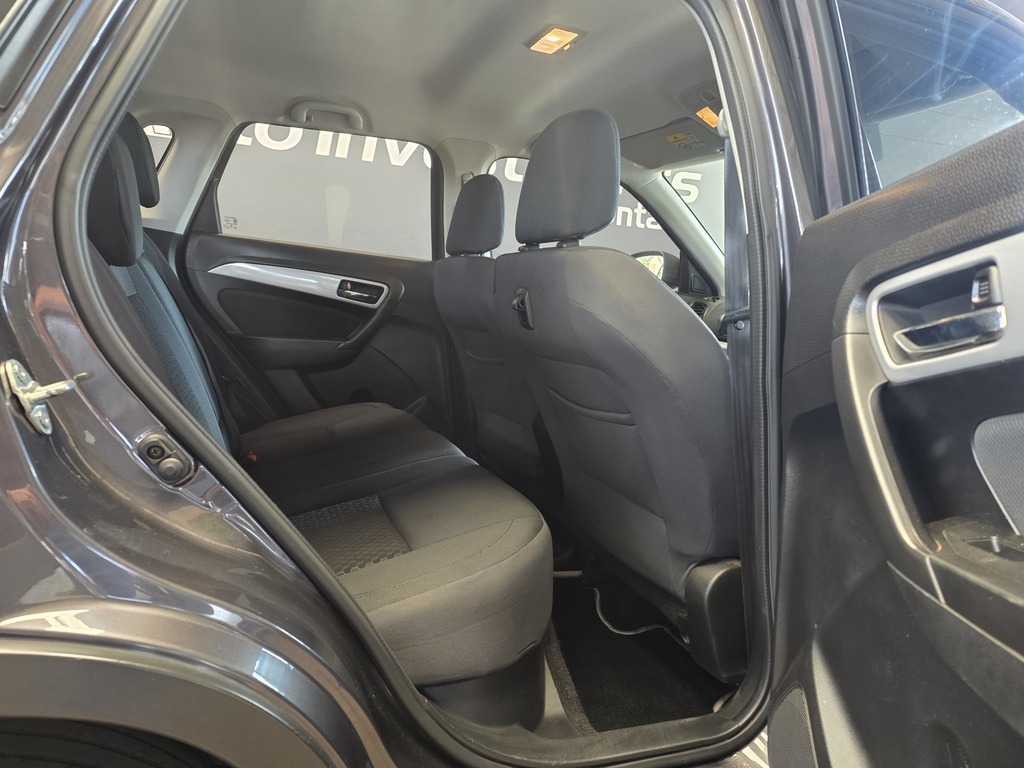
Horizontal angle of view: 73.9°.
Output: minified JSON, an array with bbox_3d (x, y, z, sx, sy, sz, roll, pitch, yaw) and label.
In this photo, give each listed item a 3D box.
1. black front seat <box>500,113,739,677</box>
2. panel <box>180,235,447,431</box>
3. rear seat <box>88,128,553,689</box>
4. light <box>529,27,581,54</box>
[{"bbox_3d":[0.423,0.008,1.363,0.850,0.975,0.540,0,9,-24],"label":"black front seat"},{"bbox_3d":[-0.541,-0.100,2.044,0.790,0.605,0.100,0,9,-24],"label":"panel"},{"bbox_3d":[-0.470,-0.103,1.345,0.800,0.875,1.300,0,9,-24],"label":"rear seat"},{"bbox_3d":[0.093,-0.748,1.482,0.084,0.022,0.136,0,9,-24],"label":"light"}]

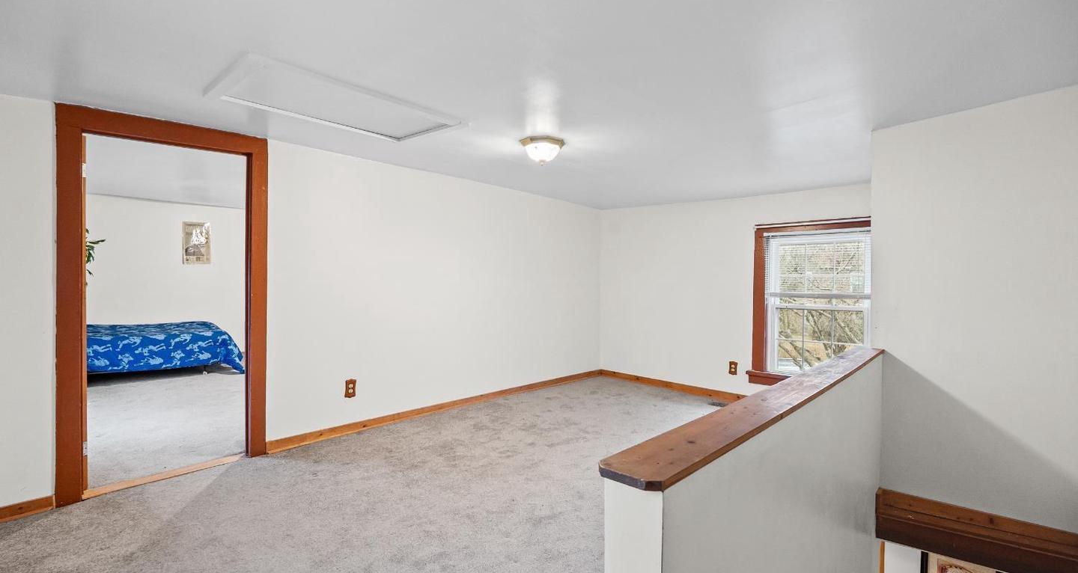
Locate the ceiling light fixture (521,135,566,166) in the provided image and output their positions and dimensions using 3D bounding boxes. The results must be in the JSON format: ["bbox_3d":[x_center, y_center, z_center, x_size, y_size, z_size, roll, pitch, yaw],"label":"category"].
[{"bbox_3d":[0.019,-0.900,3.252,0.314,0.160,0.314,1,1,43],"label":"ceiling light fixture"}]

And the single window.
[{"bbox_3d":[2.595,0.184,4.470,1.168,1.600,0.120,1,1,43],"label":"single window"}]

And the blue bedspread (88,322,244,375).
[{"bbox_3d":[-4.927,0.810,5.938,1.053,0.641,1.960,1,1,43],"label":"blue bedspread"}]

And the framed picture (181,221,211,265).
[{"bbox_3d":[-4.829,-0.607,6.778,0.025,0.614,0.329,1,1,43],"label":"framed picture"}]

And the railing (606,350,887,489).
[{"bbox_3d":[1.109,0.395,1.972,0.165,0.021,2.714,1,1,43],"label":"railing"}]

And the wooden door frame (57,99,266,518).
[{"bbox_3d":[-2.277,0.093,2.983,0.150,2.176,1.037,1,1,43],"label":"wooden door frame"}]

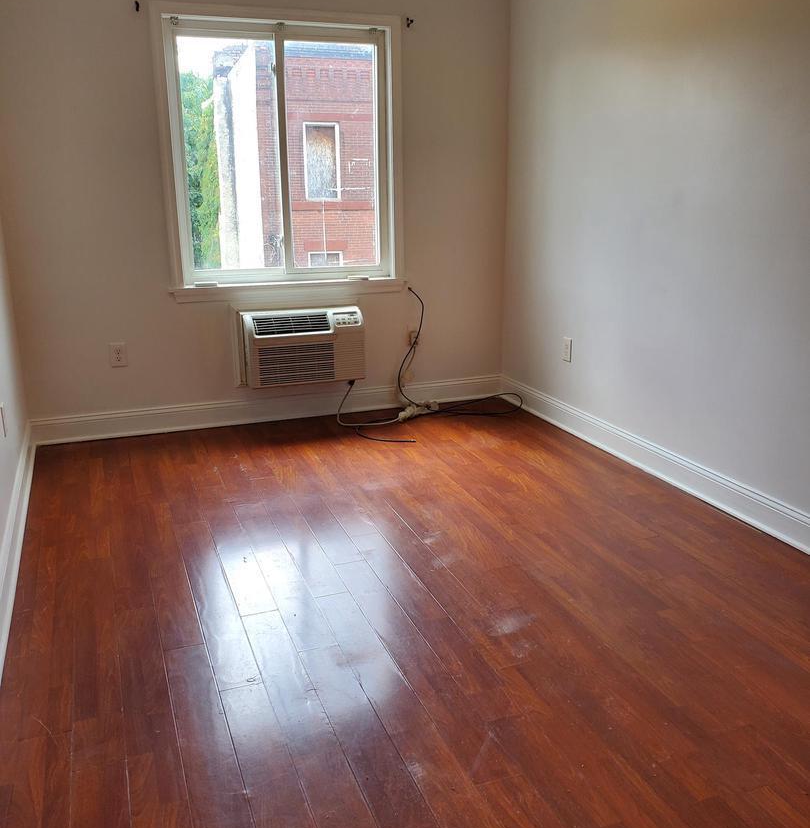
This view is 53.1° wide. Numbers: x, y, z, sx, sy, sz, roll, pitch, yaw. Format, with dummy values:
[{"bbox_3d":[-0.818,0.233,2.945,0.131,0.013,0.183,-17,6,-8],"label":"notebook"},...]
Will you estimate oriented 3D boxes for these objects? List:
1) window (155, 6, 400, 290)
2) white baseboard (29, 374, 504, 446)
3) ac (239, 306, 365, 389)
[{"bbox_3d":[-0.645,-1.423,4.474,1.283,1.403,0.100,-6,17,-20],"label":"window"},{"bbox_3d":[-0.682,-0.038,4.812,2.797,0.145,0.028,-6,17,-20],"label":"white baseboard"},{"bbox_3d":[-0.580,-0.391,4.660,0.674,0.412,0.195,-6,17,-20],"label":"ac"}]

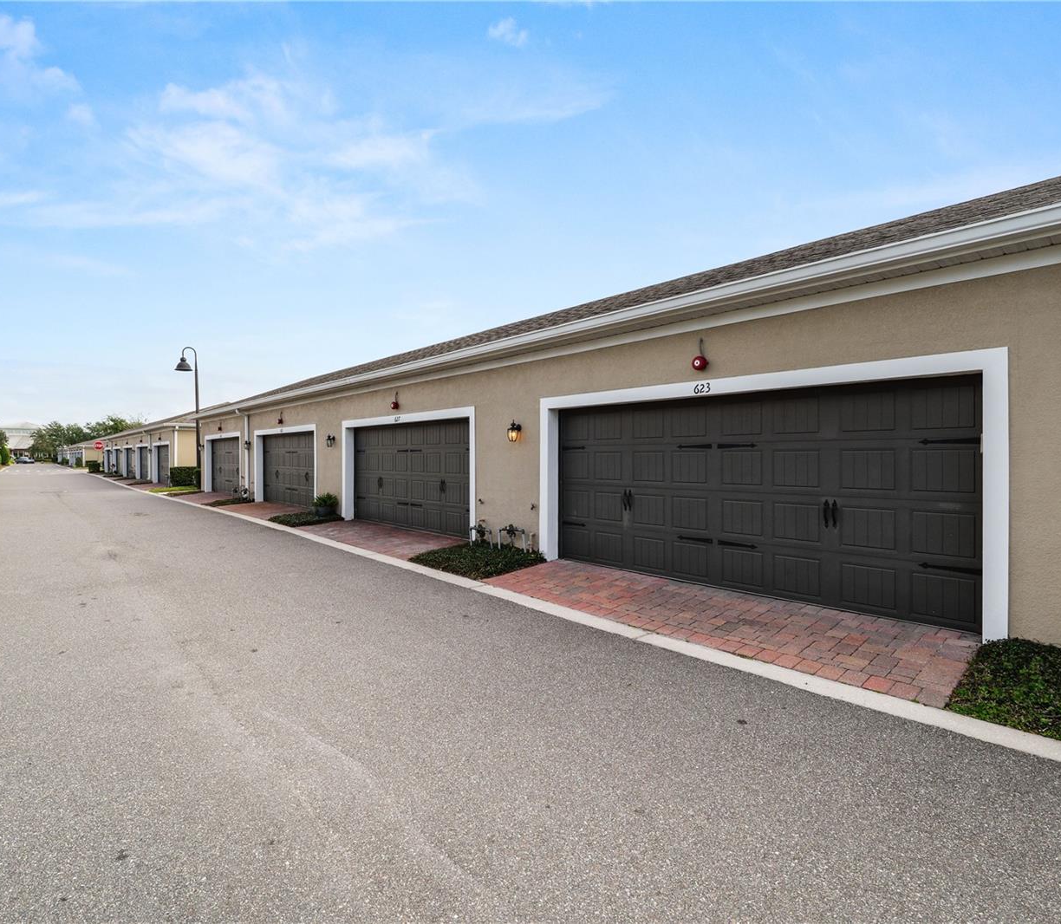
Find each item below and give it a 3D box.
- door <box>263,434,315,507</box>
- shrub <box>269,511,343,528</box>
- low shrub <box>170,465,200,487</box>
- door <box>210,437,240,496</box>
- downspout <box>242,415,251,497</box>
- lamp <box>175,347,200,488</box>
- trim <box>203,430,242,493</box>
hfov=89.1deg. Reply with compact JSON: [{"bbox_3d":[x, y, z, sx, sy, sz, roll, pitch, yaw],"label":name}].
[{"bbox_3d":[-7.081,0.249,15.955,0.080,2.140,4.850,0,1,-43],"label":"door"},{"bbox_3d":[-5.217,1.271,12.596,1.400,0.160,2.050,0,1,-43],"label":"shrub"},{"bbox_3d":[-17.024,0.741,26.950,1.500,0.950,0.850,0,1,-43],"label":"low shrub"},{"bbox_3d":[-11.666,0.204,20.848,0.080,2.140,4.850,0,1,-43],"label":"door"},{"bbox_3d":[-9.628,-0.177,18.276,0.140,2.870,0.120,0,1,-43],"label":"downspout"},{"bbox_3d":[-15.504,-2.008,24.447,1.000,6.350,0.700,0,1,-43],"label":"lamp"},{"bbox_3d":[-11.797,0.125,20.724,0.200,2.310,5.120,0,1,-43],"label":"trim"}]

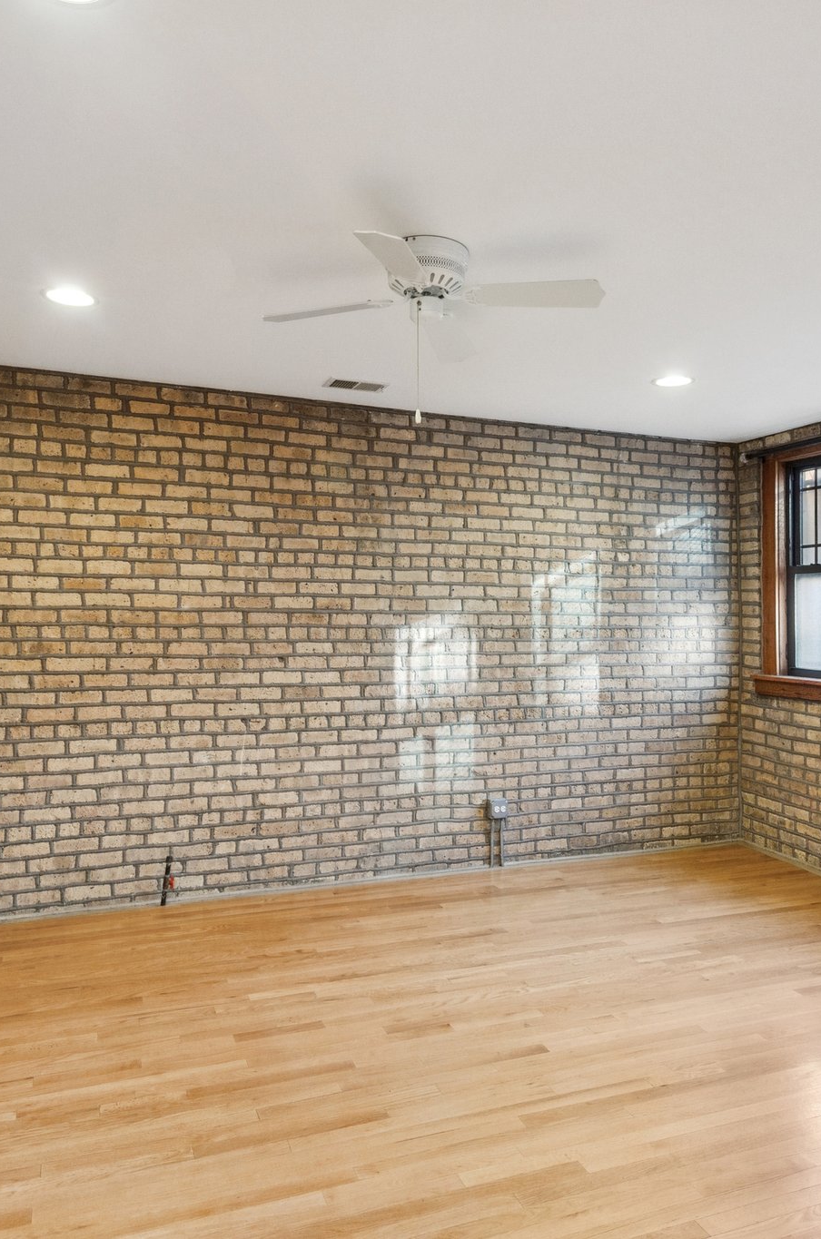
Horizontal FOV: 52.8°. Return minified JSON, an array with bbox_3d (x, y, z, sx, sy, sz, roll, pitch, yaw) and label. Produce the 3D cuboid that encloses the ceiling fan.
[{"bbox_3d":[0.048,-0.845,2.502,1.010,0.520,1.010,1,0,14],"label":"ceiling fan"}]

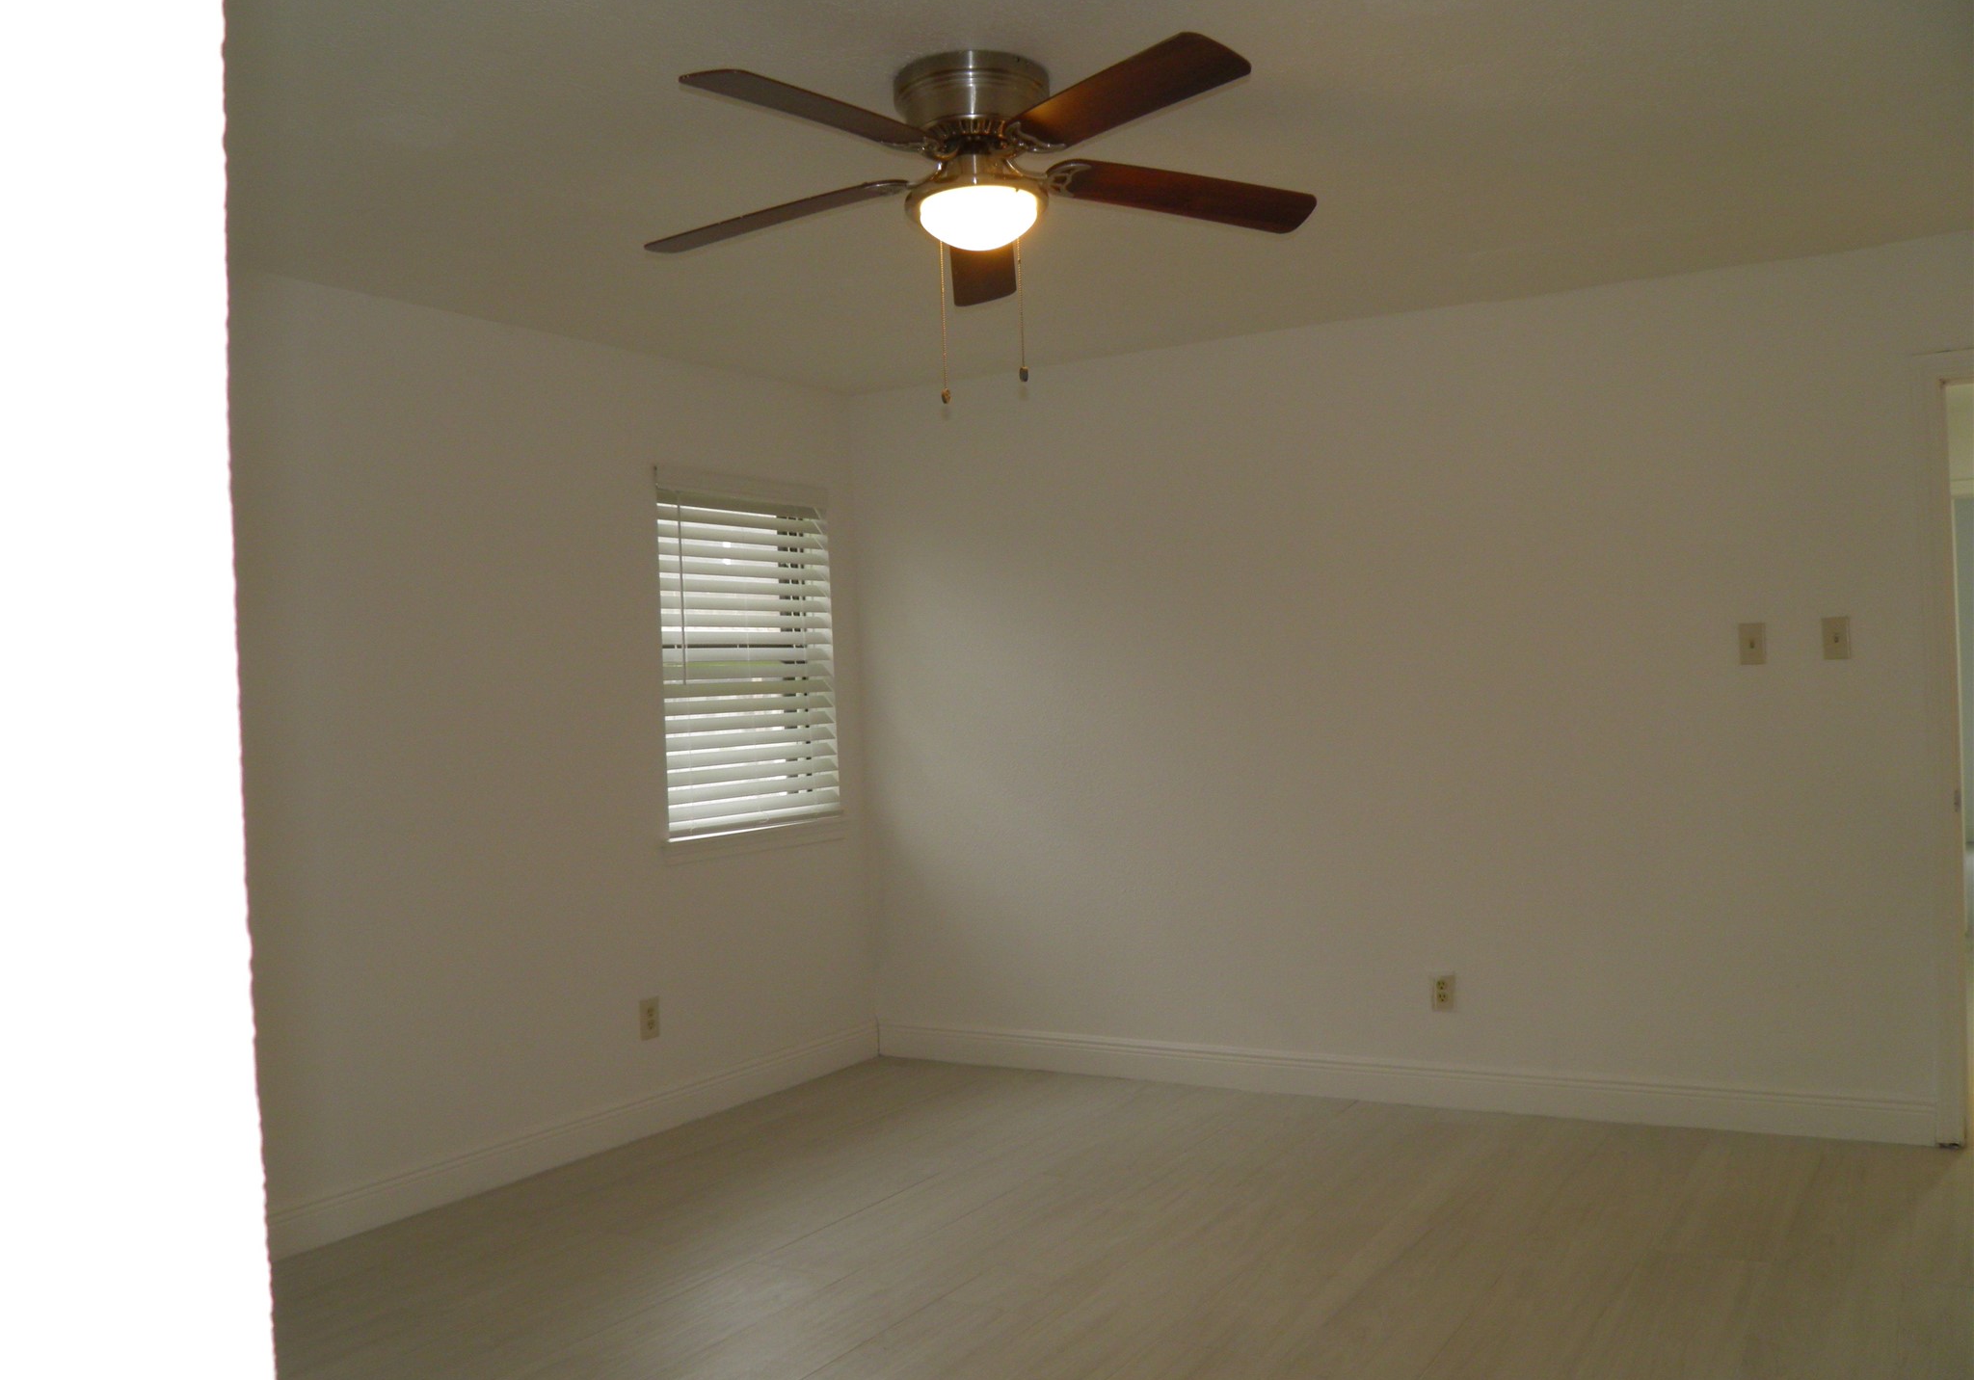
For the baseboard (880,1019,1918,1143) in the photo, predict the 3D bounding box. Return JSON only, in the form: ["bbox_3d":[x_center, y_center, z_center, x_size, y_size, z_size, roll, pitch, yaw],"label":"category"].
[{"bbox_3d":[1.070,1.223,5.070,3.380,0.133,0.015,-2,0,29],"label":"baseboard"}]

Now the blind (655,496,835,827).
[{"bbox_3d":[-0.792,-0.101,5.440,0.060,1.110,0.870,-2,0,33],"label":"blind"}]

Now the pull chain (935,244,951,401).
[{"bbox_3d":[-0.079,-0.681,2.930,0.015,0.310,0.015,-2,0,0],"label":"pull chain"}]

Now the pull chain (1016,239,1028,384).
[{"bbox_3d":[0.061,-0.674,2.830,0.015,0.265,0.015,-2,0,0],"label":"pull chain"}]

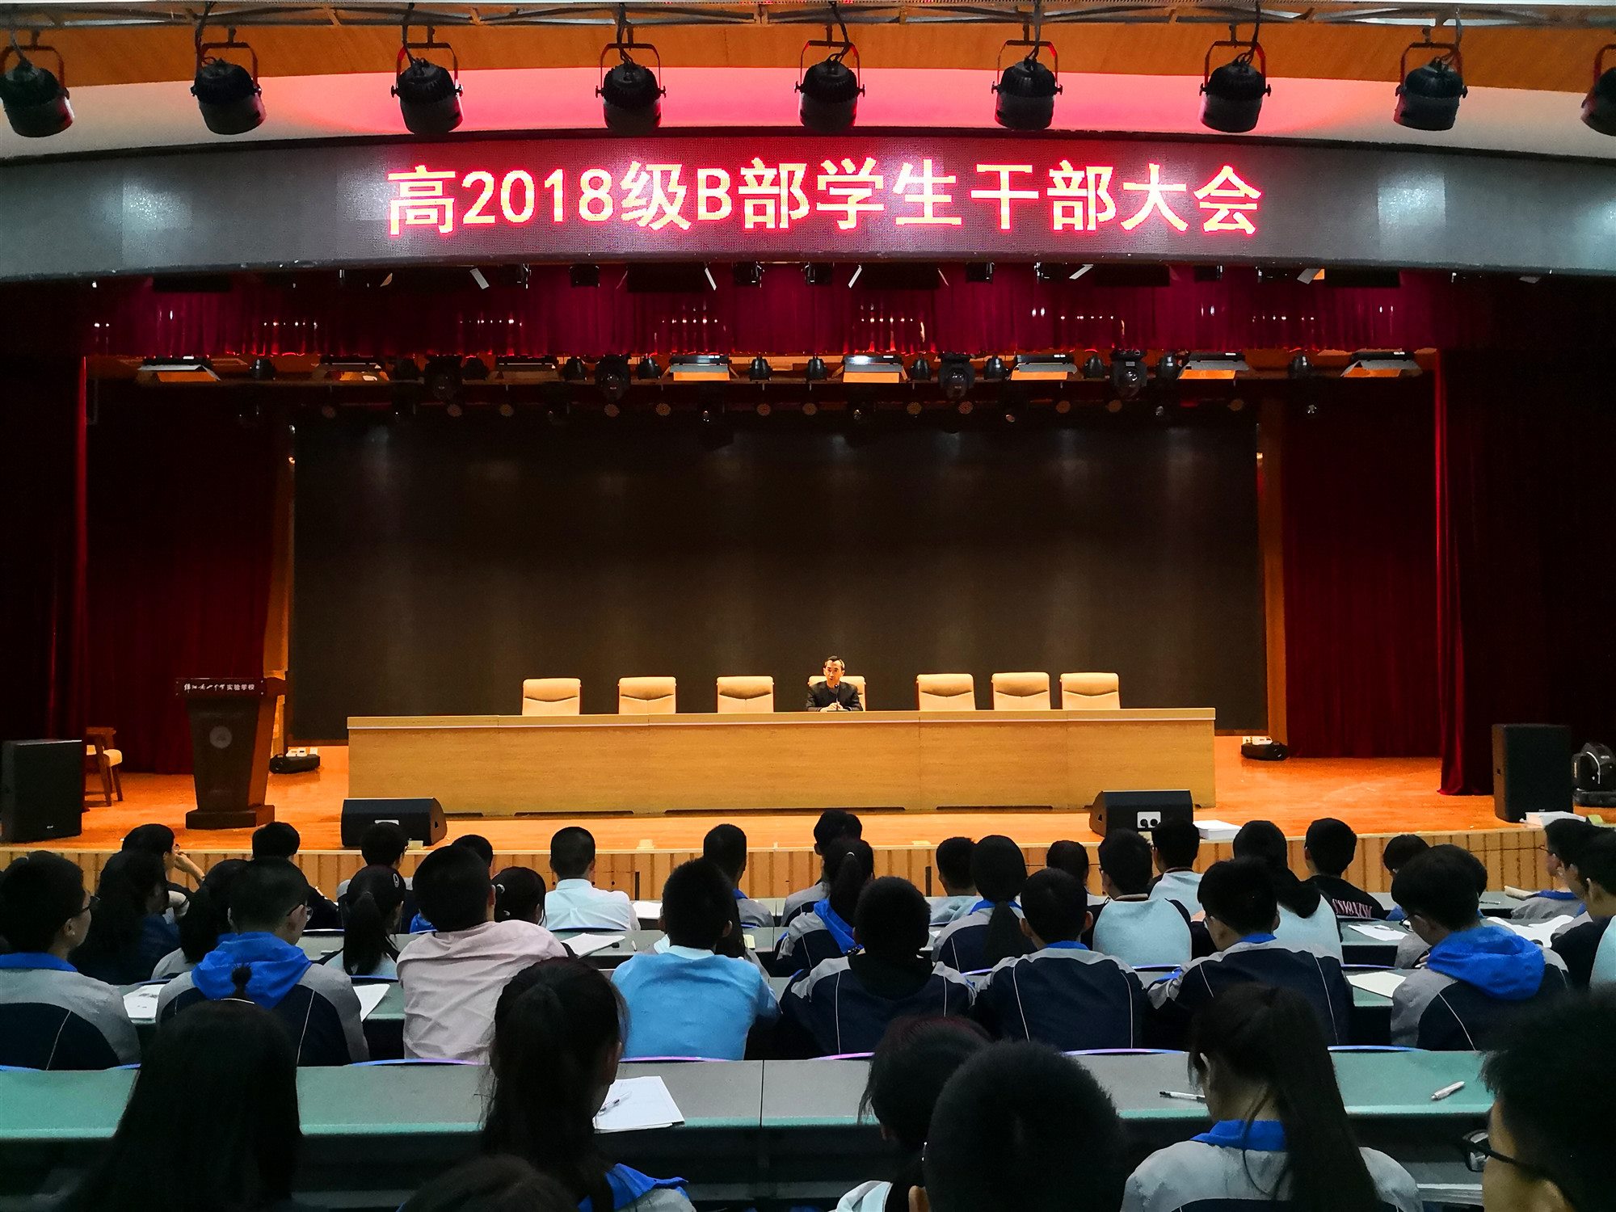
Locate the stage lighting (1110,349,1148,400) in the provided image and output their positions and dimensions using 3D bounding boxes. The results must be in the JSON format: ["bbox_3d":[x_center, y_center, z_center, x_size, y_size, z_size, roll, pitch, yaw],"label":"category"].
[{"bbox_3d":[3.027,-2.175,11.900,0.350,0.465,0.320,0,-2,-2],"label":"stage lighting"}]

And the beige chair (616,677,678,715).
[{"bbox_3d":[-1.325,1.101,10.230,0.570,1.050,0.620,0,-2,-2],"label":"beige chair"}]

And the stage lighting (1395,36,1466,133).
[{"bbox_3d":[2.649,-2.237,5.370,0.285,0.401,0.280,0,-2,-2],"label":"stage lighting"}]

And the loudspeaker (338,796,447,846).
[{"bbox_3d":[-2.676,1.383,8.211,0.580,0.325,0.430,0,-4,-1],"label":"loudspeaker"}]

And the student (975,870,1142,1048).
[{"bbox_3d":[0.615,1.257,3.380,0.480,1.171,0.740,0,-2,-2],"label":"student"}]

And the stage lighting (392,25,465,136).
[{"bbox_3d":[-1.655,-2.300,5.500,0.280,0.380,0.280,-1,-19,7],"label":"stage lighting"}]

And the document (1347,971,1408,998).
[{"bbox_3d":[1.664,1.069,3.558,0.205,0.008,0.290,1,-4,-21],"label":"document"}]

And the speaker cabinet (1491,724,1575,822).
[{"bbox_3d":[5.157,1.185,9.056,0.450,0.700,0.420,-1,-3,5],"label":"speaker cabinet"}]

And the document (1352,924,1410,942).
[{"bbox_3d":[2.115,1.188,4.595,0.160,0.008,0.285,0,-4,-1],"label":"document"}]

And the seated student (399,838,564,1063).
[{"bbox_3d":[-0.820,1.237,3.346,0.470,1.245,0.700,-1,-3,-1],"label":"seated student"}]

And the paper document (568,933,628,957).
[{"bbox_3d":[-0.751,1.158,4.358,0.220,0.012,0.300,-2,-3,19],"label":"paper document"}]

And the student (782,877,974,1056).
[{"bbox_3d":[0.179,1.280,3.379,0.490,1.141,0.700,-1,-3,-1],"label":"student"}]

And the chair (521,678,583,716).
[{"bbox_3d":[-2.234,1.156,10.799,0.570,1.060,0.620,-1,-3,-1],"label":"chair"}]

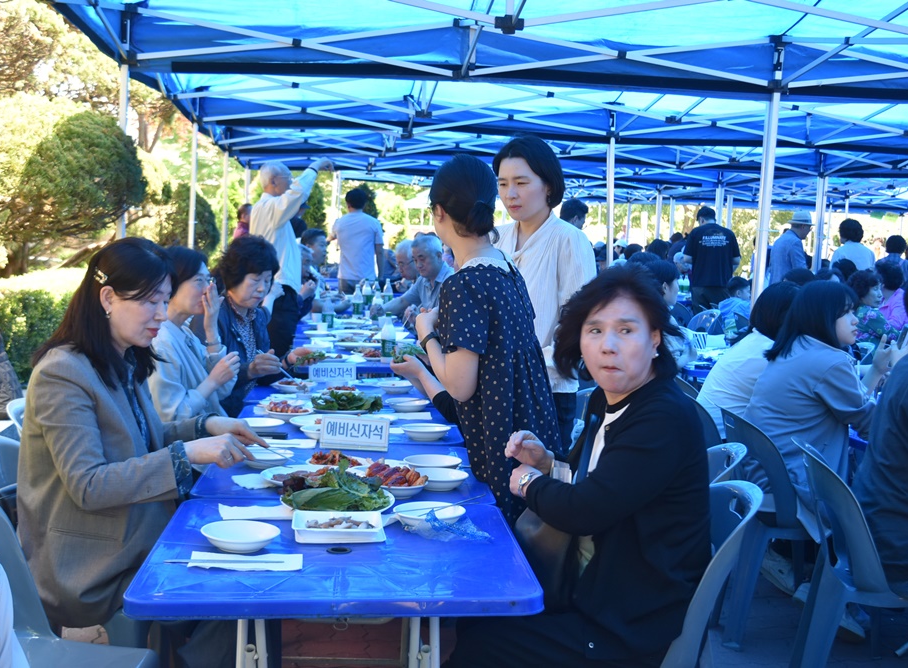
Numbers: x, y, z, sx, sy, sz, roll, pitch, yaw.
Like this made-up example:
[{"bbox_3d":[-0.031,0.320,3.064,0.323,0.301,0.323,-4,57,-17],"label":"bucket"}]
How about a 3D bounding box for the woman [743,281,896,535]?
[{"bbox_3d":[1.306,0.435,4.097,0.600,1.210,0.470,1,5,-5],"label":"woman"}]

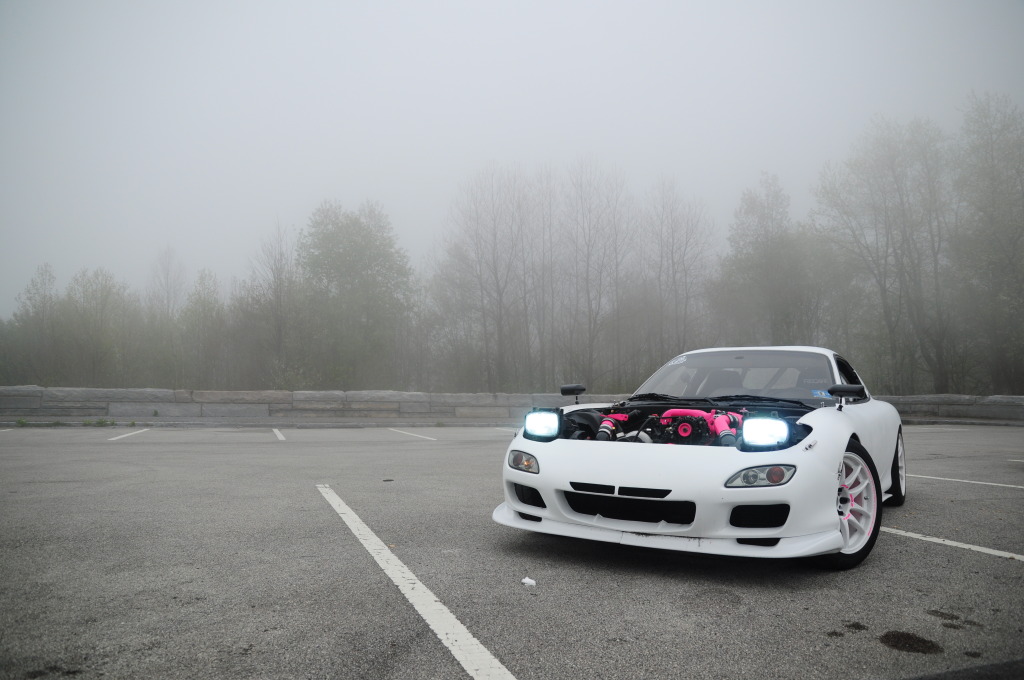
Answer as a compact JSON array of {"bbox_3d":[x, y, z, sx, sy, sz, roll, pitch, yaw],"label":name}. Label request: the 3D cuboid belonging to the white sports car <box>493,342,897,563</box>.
[{"bbox_3d":[1.623,0.637,4.984,1.790,1.200,4.290,-3,-5,33],"label":"white sports car"}]

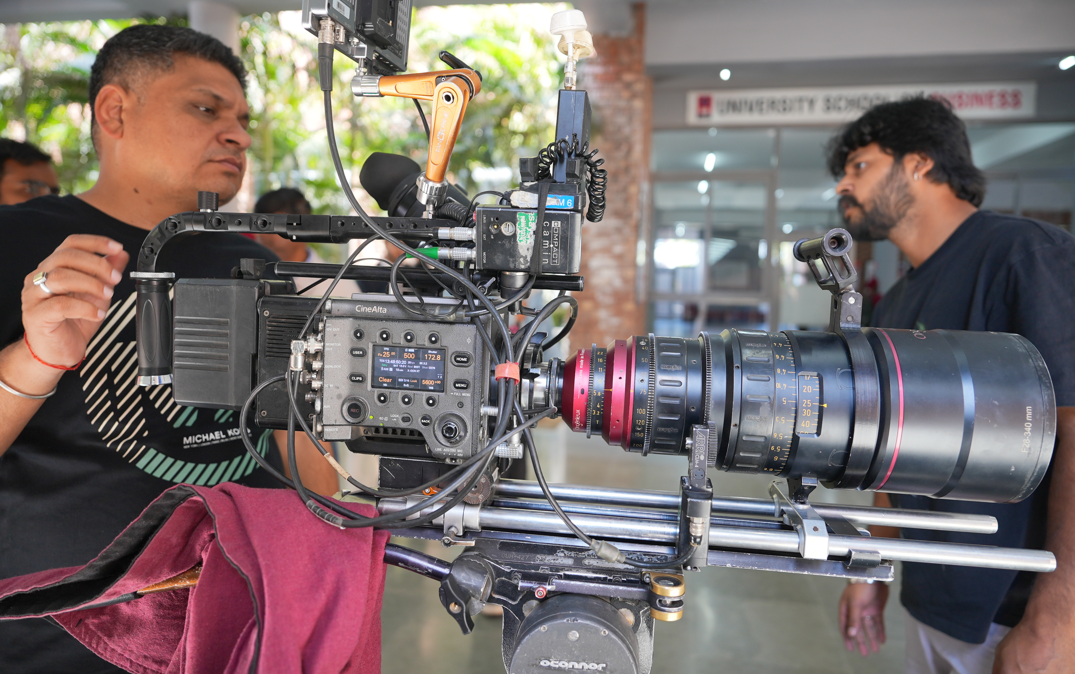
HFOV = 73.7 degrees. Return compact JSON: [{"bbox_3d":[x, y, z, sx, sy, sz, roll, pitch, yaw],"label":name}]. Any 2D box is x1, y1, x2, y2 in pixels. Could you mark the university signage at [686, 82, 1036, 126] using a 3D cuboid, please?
[{"bbox_3d":[2.883,-2.098,6.455,3.030,0.305,0.060,1,5,7],"label":"university signage"}]

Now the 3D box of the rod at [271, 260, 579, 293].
[{"bbox_3d":[-0.109,-0.060,0.714,0.312,0.015,0.015,3,4,6],"label":"rod"}]

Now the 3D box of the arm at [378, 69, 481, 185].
[{"bbox_3d":[-0.113,-0.205,0.716,0.117,0.114,0.063,2,31,10],"label":"arm"}]

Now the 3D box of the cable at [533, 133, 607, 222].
[{"bbox_3d":[0.031,-0.154,0.692,0.068,0.084,0.045,1,5,6],"label":"cable"}]

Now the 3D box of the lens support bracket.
[{"bbox_3d":[0.282,0.024,0.703,0.057,0.247,0.162,3,4,6],"label":"lens support bracket"}]

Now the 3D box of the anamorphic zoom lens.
[{"bbox_3d":[0.232,0.066,0.711,0.437,0.162,0.162,3,4,6],"label":"anamorphic zoom lens"}]

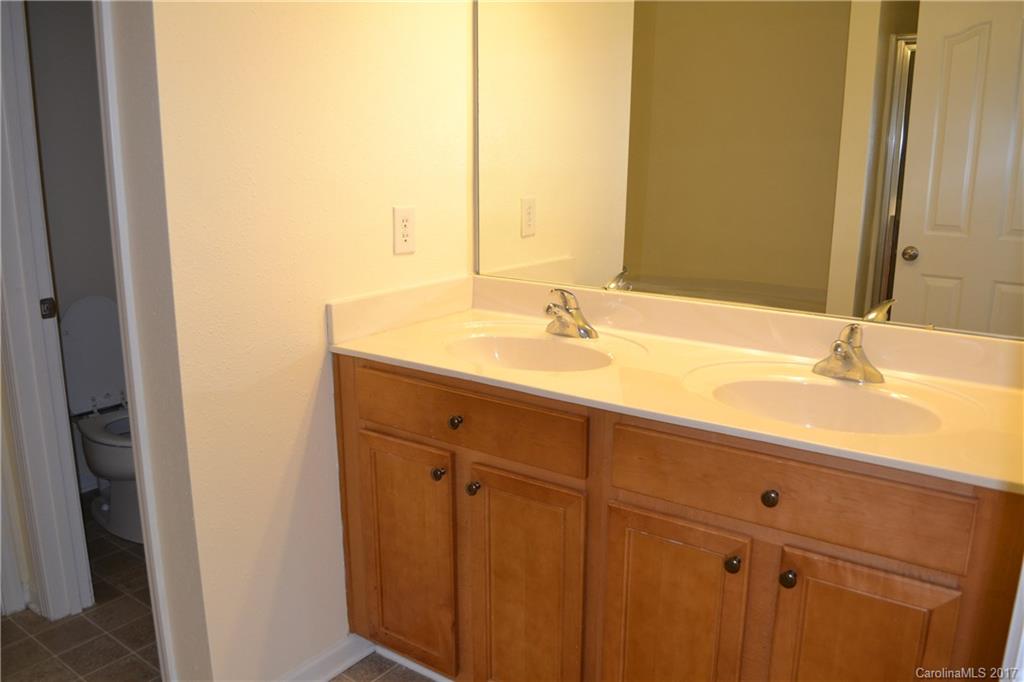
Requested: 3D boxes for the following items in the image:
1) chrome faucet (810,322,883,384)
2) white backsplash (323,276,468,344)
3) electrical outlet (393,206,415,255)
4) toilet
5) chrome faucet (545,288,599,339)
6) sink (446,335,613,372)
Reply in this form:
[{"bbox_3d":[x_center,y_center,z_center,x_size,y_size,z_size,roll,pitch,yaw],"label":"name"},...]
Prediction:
[{"bbox_3d":[0.694,0.023,1.584,0.155,0.130,0.163,10,16,33],"label":"chrome faucet"},{"bbox_3d":[-0.282,-0.091,2.076,0.019,0.101,0.566,10,16,33],"label":"white backsplash"},{"bbox_3d":[-0.283,-0.292,2.031,0.008,0.120,0.080,10,16,33],"label":"electrical outlet"},{"bbox_3d":[-1.405,0.268,2.821,0.720,0.830,0.430,10,16,33],"label":"toilet"},{"bbox_3d":[0.134,-0.074,1.962,0.155,0.130,0.163,10,16,33],"label":"chrome faucet"},{"bbox_3d":[0.036,0.088,1.829,0.415,0.130,0.300,10,16,33],"label":"sink"}]

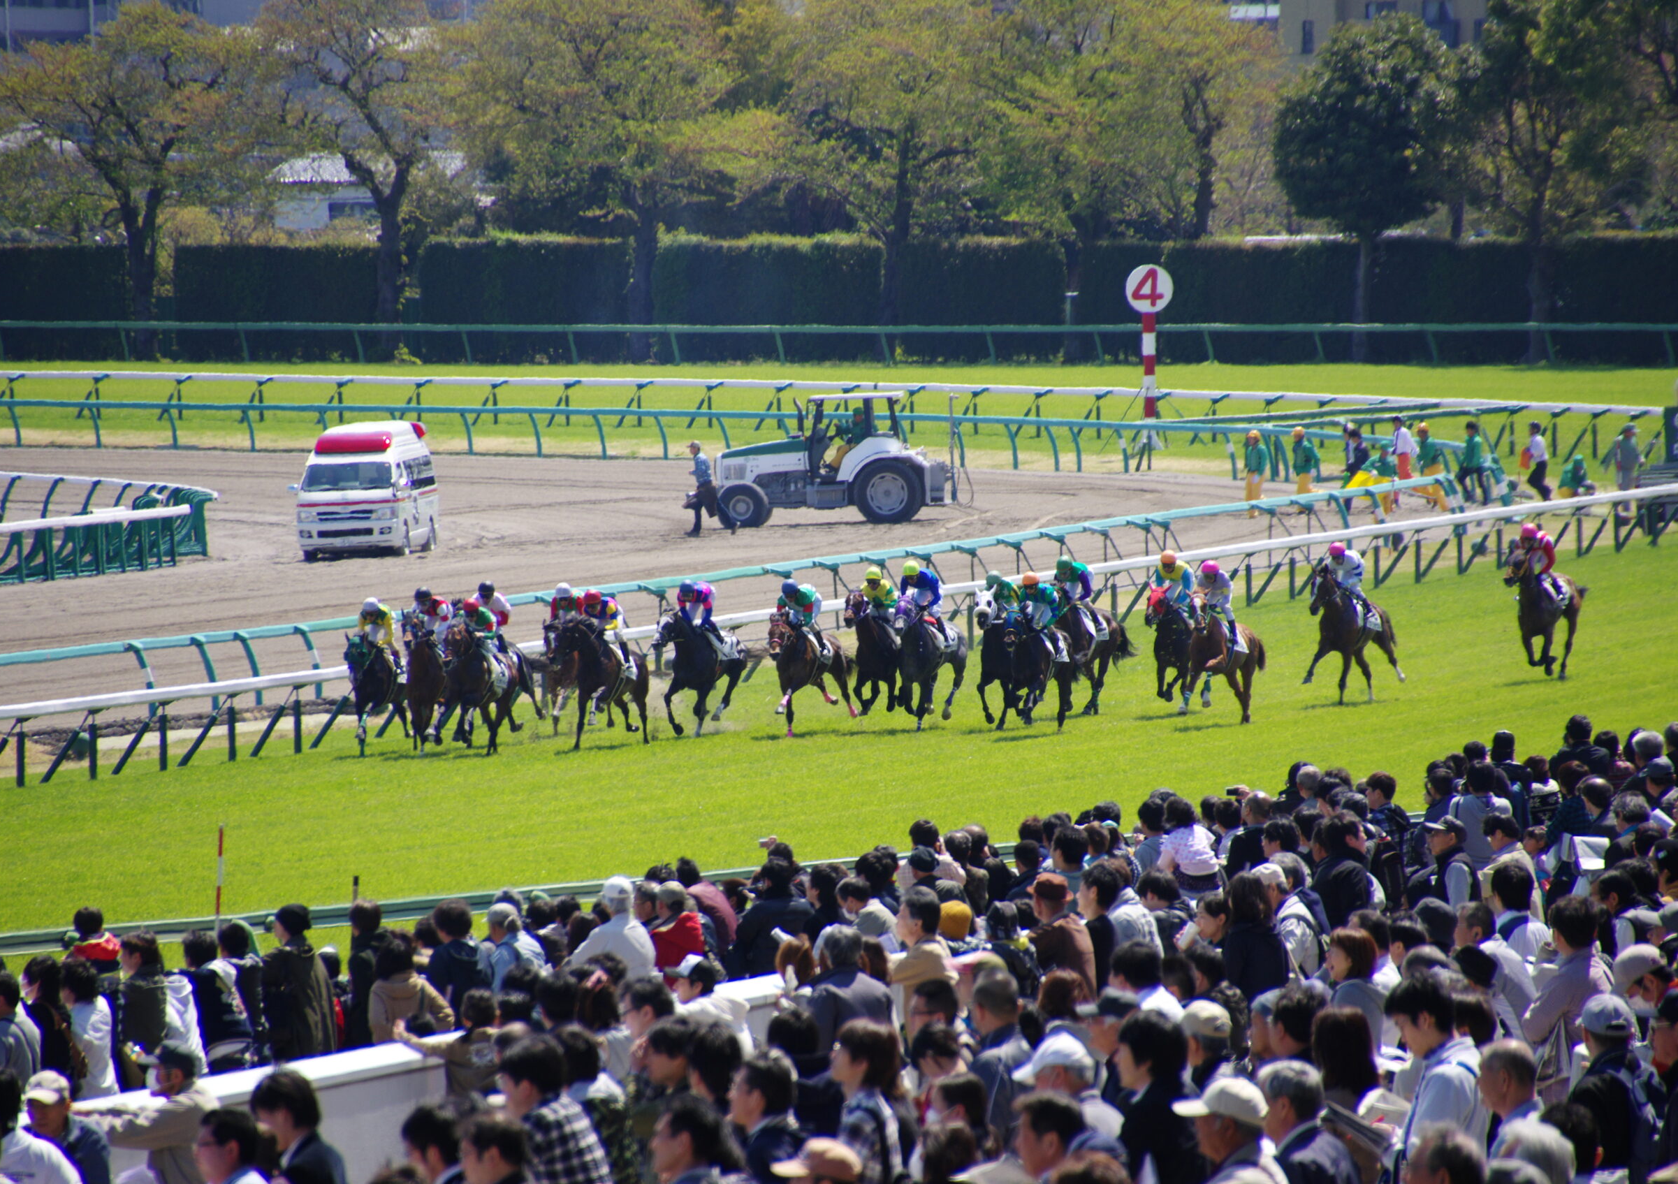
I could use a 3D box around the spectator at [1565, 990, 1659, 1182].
[{"bbox_3d":[2.860,2.344,74.530,0.500,1.700,0.380,-2,3,-43],"label":"spectator"}]

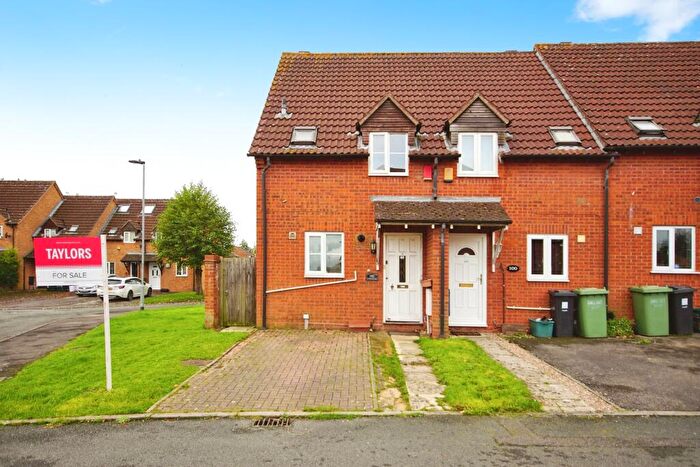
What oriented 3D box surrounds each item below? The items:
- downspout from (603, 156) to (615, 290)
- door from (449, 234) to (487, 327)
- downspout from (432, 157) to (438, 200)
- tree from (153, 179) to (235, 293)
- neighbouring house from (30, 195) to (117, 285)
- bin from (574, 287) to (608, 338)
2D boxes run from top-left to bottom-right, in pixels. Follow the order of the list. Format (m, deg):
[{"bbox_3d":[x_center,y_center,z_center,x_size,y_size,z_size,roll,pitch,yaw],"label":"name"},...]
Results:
[{"bbox_3d":[5.705,0.253,10.280,0.190,3.900,0.150,0,0,3],"label":"downspout"},{"bbox_3d":[2.653,1.059,10.520,0.910,2.080,0.100,0,0,3],"label":"door"},{"bbox_3d":[1.923,-1.238,10.470,0.100,0.970,0.110,0,-2,3],"label":"downspout"},{"bbox_3d":[-11.095,0.300,33.300,5.700,7.900,5.500,0,-2,0],"label":"tree"},{"bbox_3d":[-21.300,0.450,38.200,4.400,7.100,8.300,0,0,-7],"label":"neighbouring house"},{"bbox_3d":[5.160,1.696,9.980,0.560,1.060,0.710,0,-2,14],"label":"bin"}]

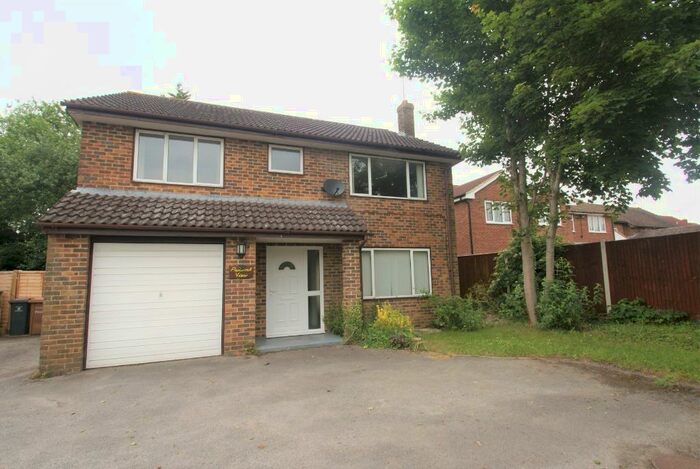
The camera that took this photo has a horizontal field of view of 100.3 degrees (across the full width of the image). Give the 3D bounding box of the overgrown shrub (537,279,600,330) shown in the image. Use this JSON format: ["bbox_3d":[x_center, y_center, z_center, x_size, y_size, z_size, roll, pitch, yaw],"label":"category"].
[{"bbox_3d":[5.311,1.701,7.100,1.350,1.230,1.150,1,-6,-20],"label":"overgrown shrub"}]

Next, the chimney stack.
[{"bbox_3d":[2.136,-4.394,11.237,0.500,1.500,0.500,1,-6,-20],"label":"chimney stack"}]

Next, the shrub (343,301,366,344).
[{"bbox_3d":[0.097,1.898,6.300,0.500,0.950,0.480,1,-6,-20],"label":"shrub"}]

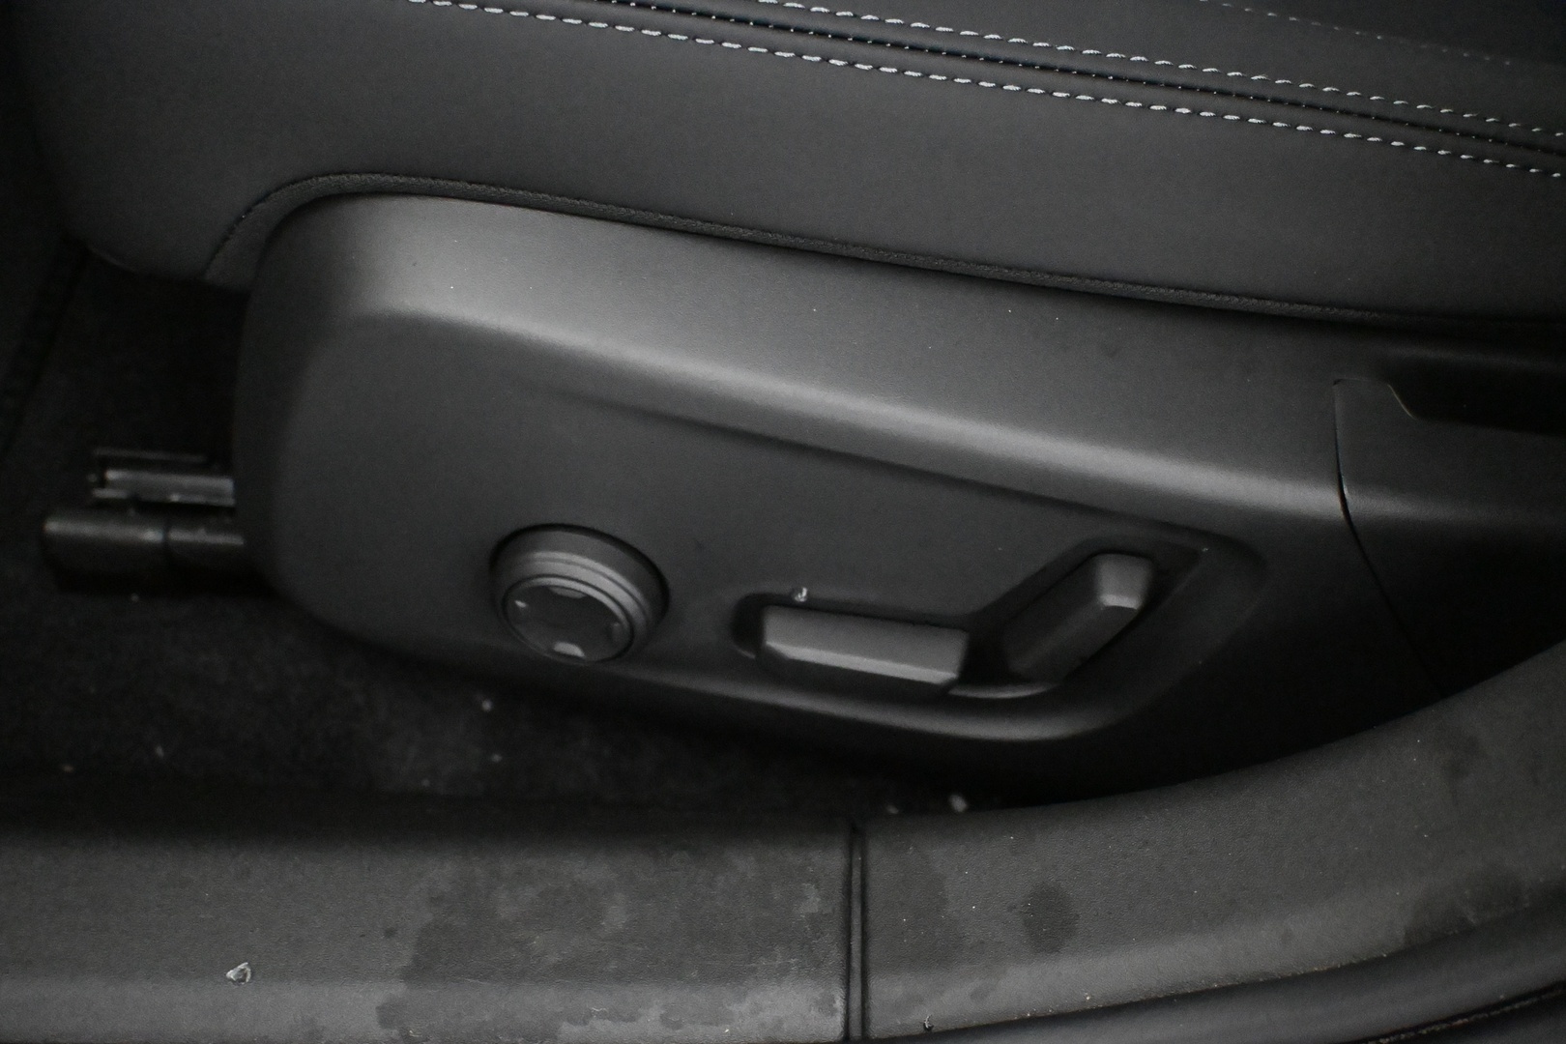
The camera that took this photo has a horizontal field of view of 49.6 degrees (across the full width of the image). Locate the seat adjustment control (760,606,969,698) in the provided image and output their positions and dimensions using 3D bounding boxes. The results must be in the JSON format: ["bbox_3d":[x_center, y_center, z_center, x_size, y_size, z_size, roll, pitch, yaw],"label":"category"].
[{"bbox_3d":[0.025,0.040,0.509,0.060,0.013,0.018,9,47,1],"label":"seat adjustment control"}]

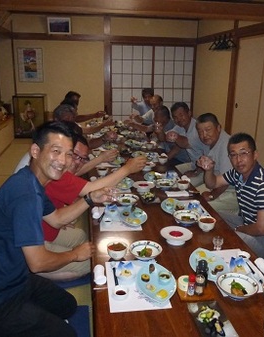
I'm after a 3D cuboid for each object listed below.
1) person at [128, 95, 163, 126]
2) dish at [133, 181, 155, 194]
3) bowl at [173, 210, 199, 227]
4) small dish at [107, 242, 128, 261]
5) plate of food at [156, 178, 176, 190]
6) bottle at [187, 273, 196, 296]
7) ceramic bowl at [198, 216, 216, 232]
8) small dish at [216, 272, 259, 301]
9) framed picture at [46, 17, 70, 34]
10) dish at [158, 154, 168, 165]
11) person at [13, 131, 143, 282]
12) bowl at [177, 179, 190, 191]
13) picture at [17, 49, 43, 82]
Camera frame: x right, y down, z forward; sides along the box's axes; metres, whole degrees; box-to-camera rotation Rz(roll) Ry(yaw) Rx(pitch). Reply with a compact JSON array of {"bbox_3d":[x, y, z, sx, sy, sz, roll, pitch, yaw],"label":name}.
[{"bbox_3d":[0.370,-0.606,4.927,0.770,0.960,0.570,-6,18,-22],"label":"person"},{"bbox_3d":[0.106,0.166,2.714,0.188,0.057,0.188,1,17,0],"label":"dish"},{"bbox_3d":[0.367,0.347,2.211,0.180,0.060,0.180,1,17,0],"label":"bowl"},{"bbox_3d":[-0.082,0.461,1.792,0.112,0.068,0.112,1,17,0],"label":"small dish"},{"bbox_3d":[0.298,0.149,2.872,0.182,0.060,0.182,1,17,0],"label":"plate of food"},{"bbox_3d":[0.278,0.539,1.507,0.035,0.105,0.035,-1,17,-7],"label":"bottle"},{"bbox_3d":[0.487,0.370,2.125,0.114,0.069,0.114,1,17,0],"label":"ceramic bowl"},{"bbox_3d":[0.494,0.570,1.537,0.192,0.064,0.192,1,17,0],"label":"small dish"},{"bbox_3d":[-1.399,-2.760,6.315,0.450,0.300,0.030,-1,25,-7],"label":"framed picture"},{"bbox_3d":[0.334,-0.082,3.516,0.107,0.068,0.107,1,17,0],"label":"dish"},{"bbox_3d":[-0.386,0.190,2.286,0.880,0.930,0.660,4,17,9],"label":"person"},{"bbox_3d":[0.441,0.147,2.779,0.107,0.066,0.107,1,17,0],"label":"bowl"},{"bbox_3d":[-2.019,-2.050,6.504,0.475,0.640,0.025,-1,17,-7],"label":"picture"}]

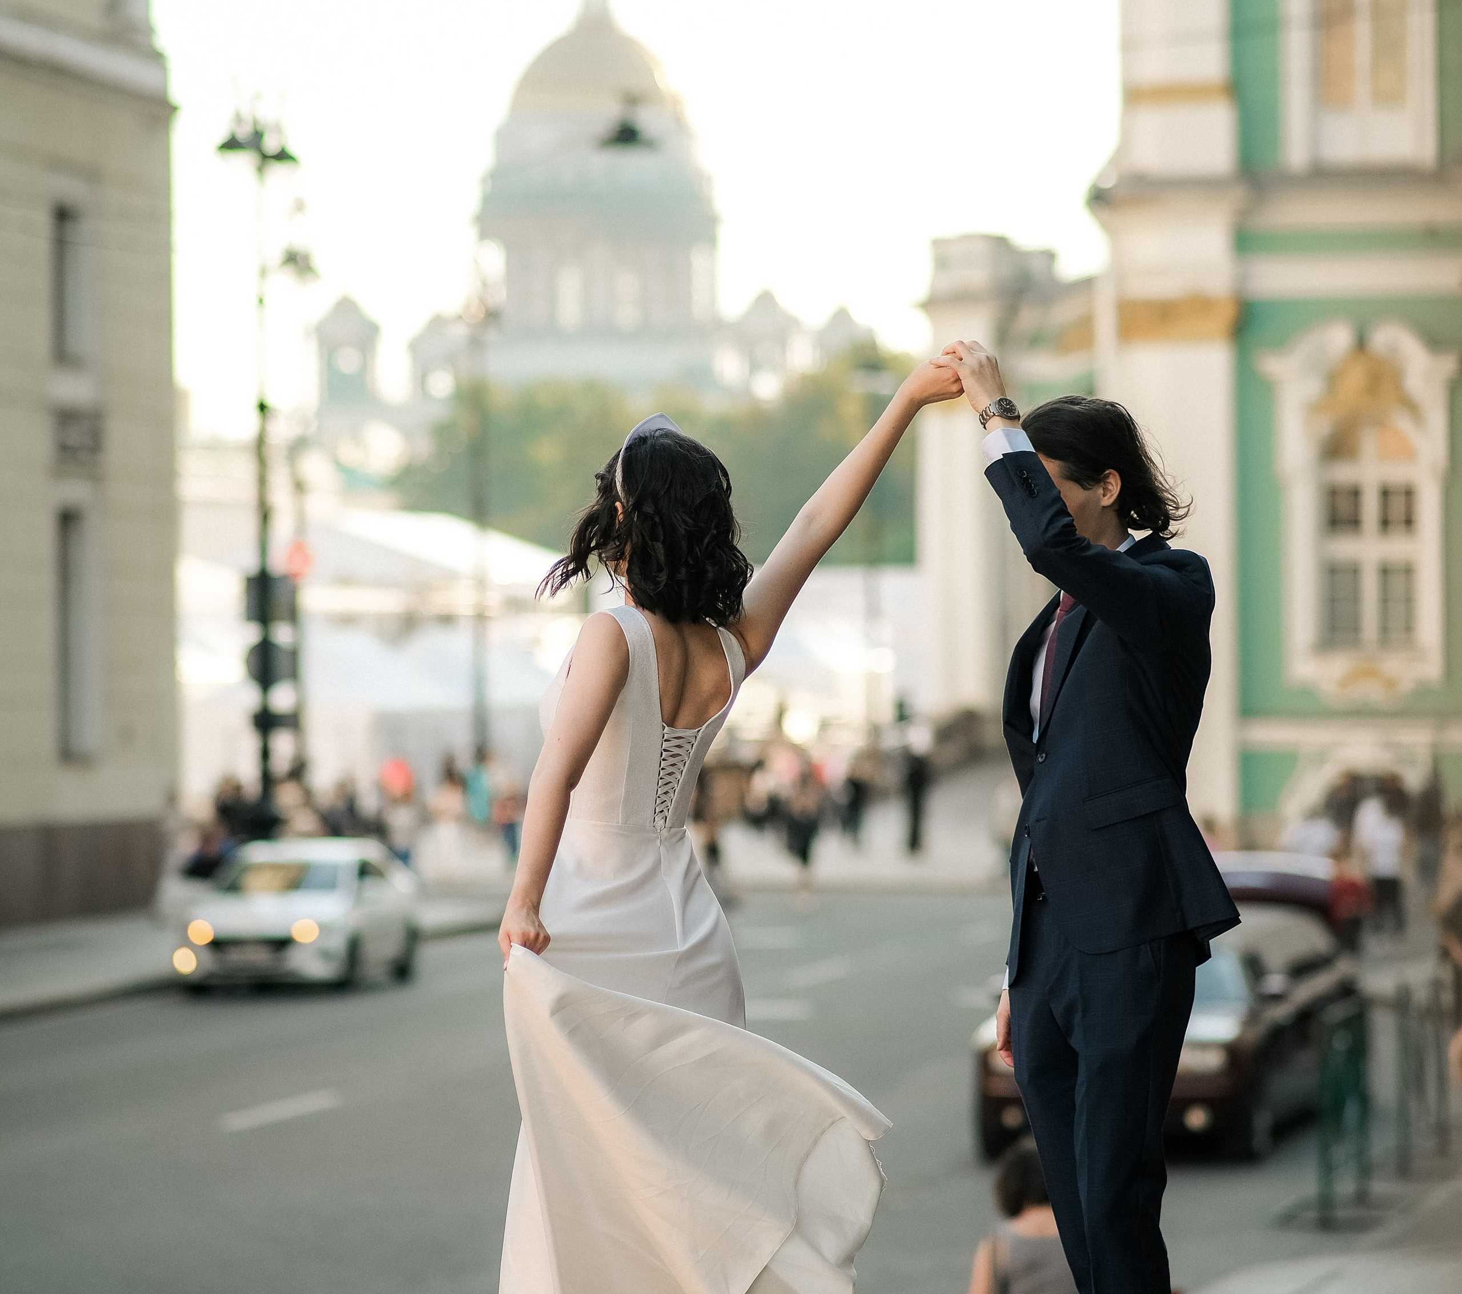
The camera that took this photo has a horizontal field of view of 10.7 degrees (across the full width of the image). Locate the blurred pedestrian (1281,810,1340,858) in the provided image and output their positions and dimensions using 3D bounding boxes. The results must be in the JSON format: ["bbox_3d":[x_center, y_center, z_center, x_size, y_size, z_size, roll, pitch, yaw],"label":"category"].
[{"bbox_3d":[5.734,2.285,76.984,0.500,1.700,0.360,0,-1,0],"label":"blurred pedestrian"}]

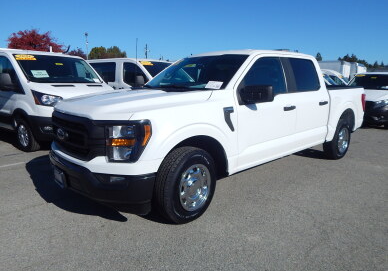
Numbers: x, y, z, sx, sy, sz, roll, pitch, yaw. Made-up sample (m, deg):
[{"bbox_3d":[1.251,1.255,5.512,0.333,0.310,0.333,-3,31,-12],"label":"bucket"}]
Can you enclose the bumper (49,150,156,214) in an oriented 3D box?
[{"bbox_3d":[-1.157,0.382,2.974,0.520,0.500,2.000,-10,14,-41],"label":"bumper"}]

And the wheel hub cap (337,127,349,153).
[{"bbox_3d":[2.740,0.105,5.233,0.450,0.450,0.120,-8,14,-41],"label":"wheel hub cap"}]

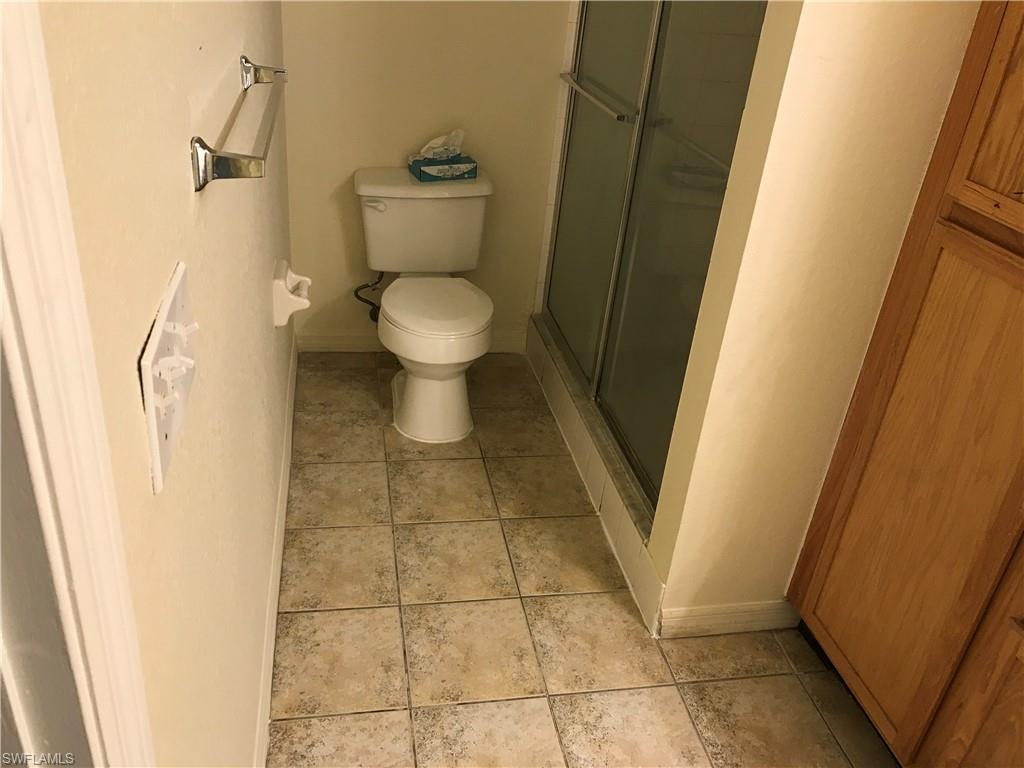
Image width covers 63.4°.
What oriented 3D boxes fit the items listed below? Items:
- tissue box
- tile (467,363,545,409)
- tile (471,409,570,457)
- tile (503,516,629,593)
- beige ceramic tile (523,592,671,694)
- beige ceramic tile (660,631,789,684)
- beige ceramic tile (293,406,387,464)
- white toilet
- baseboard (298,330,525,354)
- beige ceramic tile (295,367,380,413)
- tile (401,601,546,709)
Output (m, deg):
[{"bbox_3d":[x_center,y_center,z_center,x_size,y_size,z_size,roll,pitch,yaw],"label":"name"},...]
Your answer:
[{"bbox_3d":[-0.232,-0.729,2.801,0.213,0.050,0.112,-11,34,-28],"label":"tissue box"},{"bbox_3d":[-0.025,0.014,3.046,0.292,0.010,0.297,-1,30,-12],"label":"tile"},{"bbox_3d":[0.030,0.165,2.791,0.292,0.010,0.294,-1,30,-12],"label":"tile"},{"bbox_3d":[0.141,0.470,2.276,0.292,0.010,0.300,-1,30,-12],"label":"tile"},{"bbox_3d":[0.200,0.623,2.018,0.297,0.010,0.300,-1,30,-12],"label":"beige ceramic tile"},{"bbox_3d":[0.524,0.669,2.029,0.306,0.010,0.136,-1,30,-12],"label":"beige ceramic tile"},{"bbox_3d":[-0.566,0.172,2.697,0.290,0.010,0.306,-1,30,-12],"label":"beige ceramic tile"},{"bbox_3d":[-0.277,-0.267,2.773,0.465,0.730,0.685,-1,30,-13],"label":"white toilet"},{"bbox_3d":[-0.373,-0.163,3.226,0.899,0.088,0.014,-1,30,-12],"label":"baseboard"},{"bbox_3d":[-0.624,0.017,2.960,0.290,0.010,0.306,-1,30,-12],"label":"beige ceramic tile"},{"bbox_3d":[-0.099,0.633,1.973,0.306,0.010,0.306,-1,30,-12],"label":"tile"}]

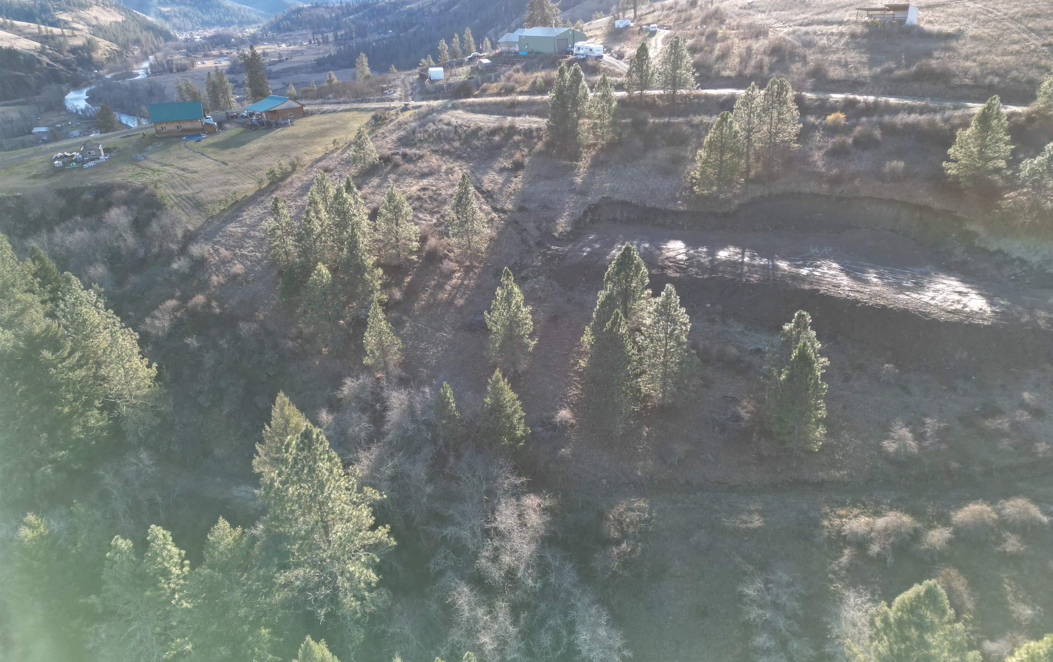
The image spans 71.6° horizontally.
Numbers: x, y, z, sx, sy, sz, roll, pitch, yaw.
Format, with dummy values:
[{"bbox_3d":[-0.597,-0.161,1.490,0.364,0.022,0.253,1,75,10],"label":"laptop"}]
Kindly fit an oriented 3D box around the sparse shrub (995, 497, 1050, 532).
[{"bbox_3d":[48.880,18.090,72.000,5.190,3.120,4.150,0,24,0],"label":"sparse shrub"}]

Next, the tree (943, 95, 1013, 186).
[{"bbox_3d":[68.160,-28.570,110.190,9.500,13.650,9.500,0,24,0],"label":"tree"}]

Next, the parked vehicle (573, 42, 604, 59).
[{"bbox_3d":[15.363,-69.357,180.432,8.500,3.300,2.500,14,28,32],"label":"parked vehicle"}]

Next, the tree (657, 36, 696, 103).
[{"bbox_3d":[25.756,-44.995,125.215,6.500,10.400,6.500,-2,24,0],"label":"tree"}]

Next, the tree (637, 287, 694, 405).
[{"bbox_3d":[13.231,1.180,68.000,5.210,11.750,5.210,0,24,0],"label":"tree"}]

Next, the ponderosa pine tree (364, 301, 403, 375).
[{"bbox_3d":[-18.091,0.991,91.067,5.006,10.836,5.006,-7,24,-11],"label":"ponderosa pine tree"}]

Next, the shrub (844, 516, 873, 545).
[{"bbox_3d":[22.667,13.583,49.937,2.000,1.700,2.000,-2,24,0],"label":"shrub"}]

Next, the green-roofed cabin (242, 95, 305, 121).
[{"bbox_3d":[-62.908,-56.120,184.000,9.600,5.200,12.000,17,29,33],"label":"green-roofed cabin"}]

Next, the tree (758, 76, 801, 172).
[{"bbox_3d":[33.124,-27.096,95.892,5.600,11.900,5.600,-2,24,0],"label":"tree"}]

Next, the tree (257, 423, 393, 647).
[{"bbox_3d":[-13.893,14.199,49.298,9.193,18.458,9.193,-10,25,-18],"label":"tree"}]

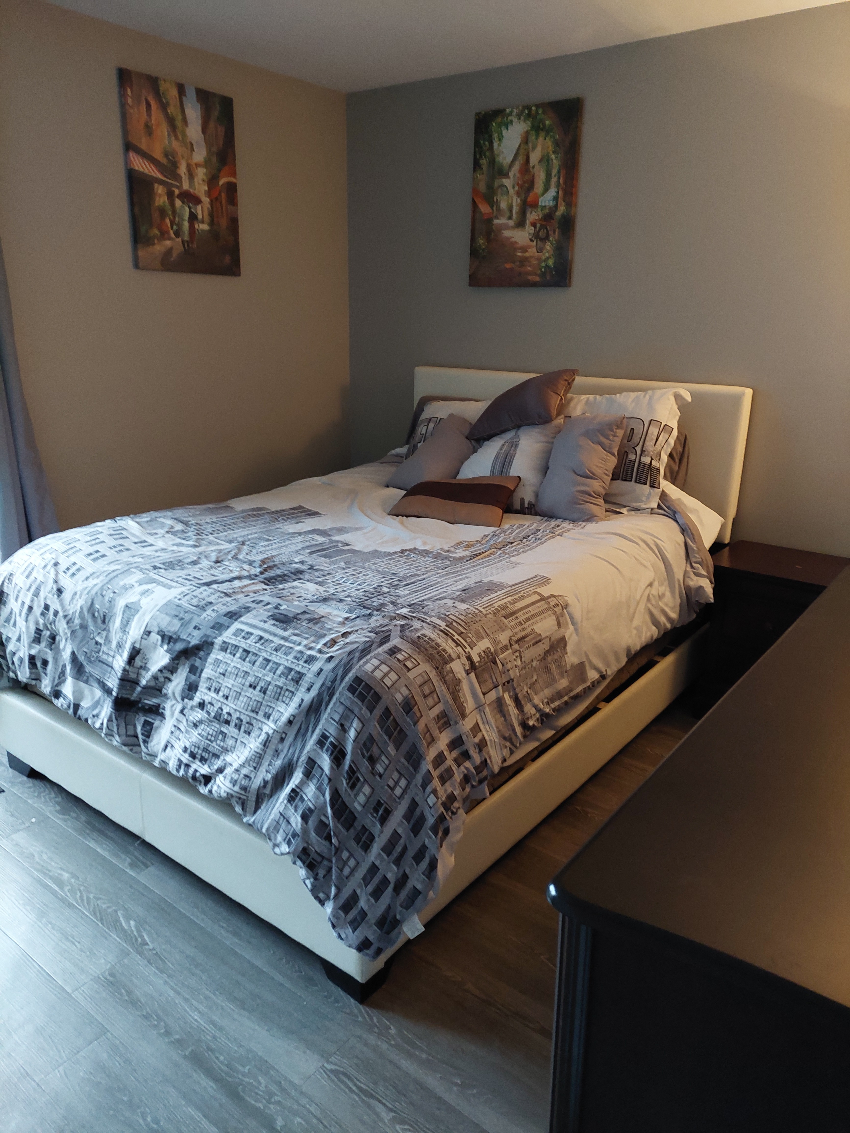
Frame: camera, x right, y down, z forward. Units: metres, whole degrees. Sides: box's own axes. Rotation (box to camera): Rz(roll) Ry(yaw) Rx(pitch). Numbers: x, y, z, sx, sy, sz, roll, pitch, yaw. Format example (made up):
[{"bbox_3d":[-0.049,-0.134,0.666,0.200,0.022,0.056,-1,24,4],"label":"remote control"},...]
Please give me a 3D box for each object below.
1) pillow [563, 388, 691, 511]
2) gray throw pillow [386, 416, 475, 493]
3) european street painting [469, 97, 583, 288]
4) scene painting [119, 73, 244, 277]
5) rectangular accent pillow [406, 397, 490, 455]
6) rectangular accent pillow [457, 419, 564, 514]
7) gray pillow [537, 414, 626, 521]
[{"bbox_3d":[0.672,-0.472,3.088,0.620,0.455,0.155,11,0,35],"label":"pillow"},{"bbox_3d":[0.072,-0.467,3.307,0.340,0.130,0.420,18,67,45],"label":"gray throw pillow"},{"bbox_3d":[0.421,-1.580,3.383,0.503,0.711,0.033,14,22,35],"label":"european street painting"},{"bbox_3d":[-0.984,-1.576,3.220,0.033,0.698,0.517,14,22,35],"label":"scene painting"},{"bbox_3d":[0.203,-0.540,3.444,0.620,0.440,0.150,12,-12,33],"label":"rectangular accent pillow"},{"bbox_3d":[0.352,-0.413,3.033,0.420,0.430,0.150,15,-15,33],"label":"rectangular accent pillow"},{"bbox_3d":[0.574,-0.376,2.900,0.310,0.400,0.160,13,-3,42],"label":"gray pillow"}]

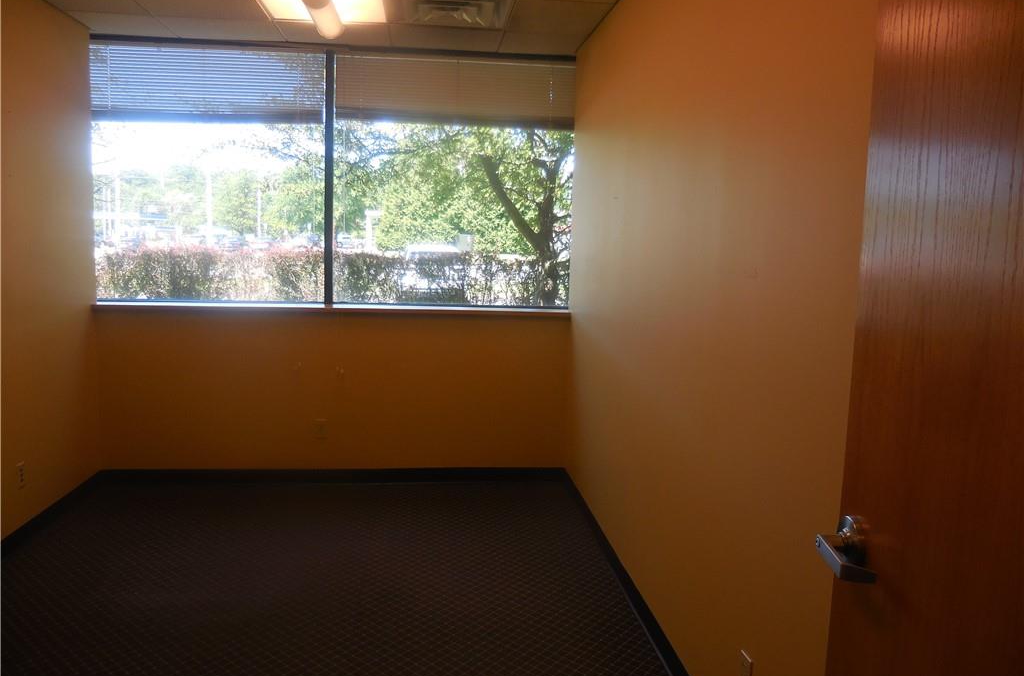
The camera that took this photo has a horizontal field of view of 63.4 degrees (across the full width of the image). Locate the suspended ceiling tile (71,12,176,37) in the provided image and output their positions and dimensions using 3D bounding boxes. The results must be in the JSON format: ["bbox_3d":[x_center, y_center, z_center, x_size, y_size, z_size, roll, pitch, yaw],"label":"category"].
[{"bbox_3d":[-2.106,-1.708,4.480,0.442,0.020,0.481,1,7,-6],"label":"suspended ceiling tile"}]

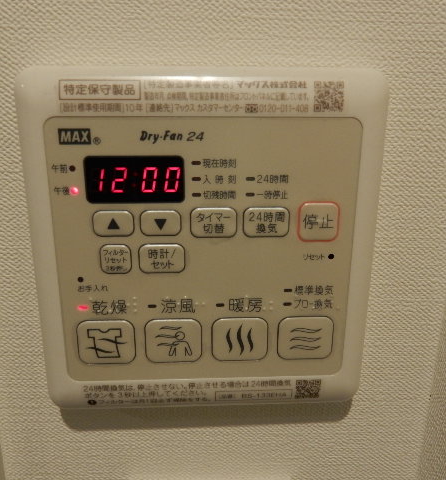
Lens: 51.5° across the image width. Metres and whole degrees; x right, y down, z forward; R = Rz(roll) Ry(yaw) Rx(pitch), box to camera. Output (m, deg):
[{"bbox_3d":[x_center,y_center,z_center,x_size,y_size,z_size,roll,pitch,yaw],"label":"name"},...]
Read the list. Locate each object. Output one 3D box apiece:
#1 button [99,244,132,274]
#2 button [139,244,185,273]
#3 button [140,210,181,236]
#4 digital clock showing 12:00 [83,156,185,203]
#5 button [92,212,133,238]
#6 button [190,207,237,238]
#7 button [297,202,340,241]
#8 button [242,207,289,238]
[{"bbox_3d":[-0.035,0.006,0.153,0.010,0.010,0.003,0,16,-3],"label":"button"},{"bbox_3d":[-0.020,0.006,0.153,0.015,0.010,0.003,0,16,-3],"label":"button"},{"bbox_3d":[-0.020,-0.005,0.150,0.013,0.009,0.003,0,16,-3],"label":"button"},{"bbox_3d":[-0.028,-0.019,0.146,0.031,0.015,0.003,0,16,-3],"label":"digital clock showing 12:00"},{"bbox_3d":[-0.035,-0.005,0.149,0.013,0.009,0.003,0,16,-3],"label":"button"},{"bbox_3d":[-0.003,-0.006,0.151,0.015,0.010,0.003,0,16,-3],"label":"button"},{"bbox_3d":[0.032,-0.006,0.153,0.014,0.013,0.003,0,16,-3],"label":"button"},{"bbox_3d":[0.014,-0.006,0.152,0.015,0.010,0.003,0,16,-3],"label":"button"}]

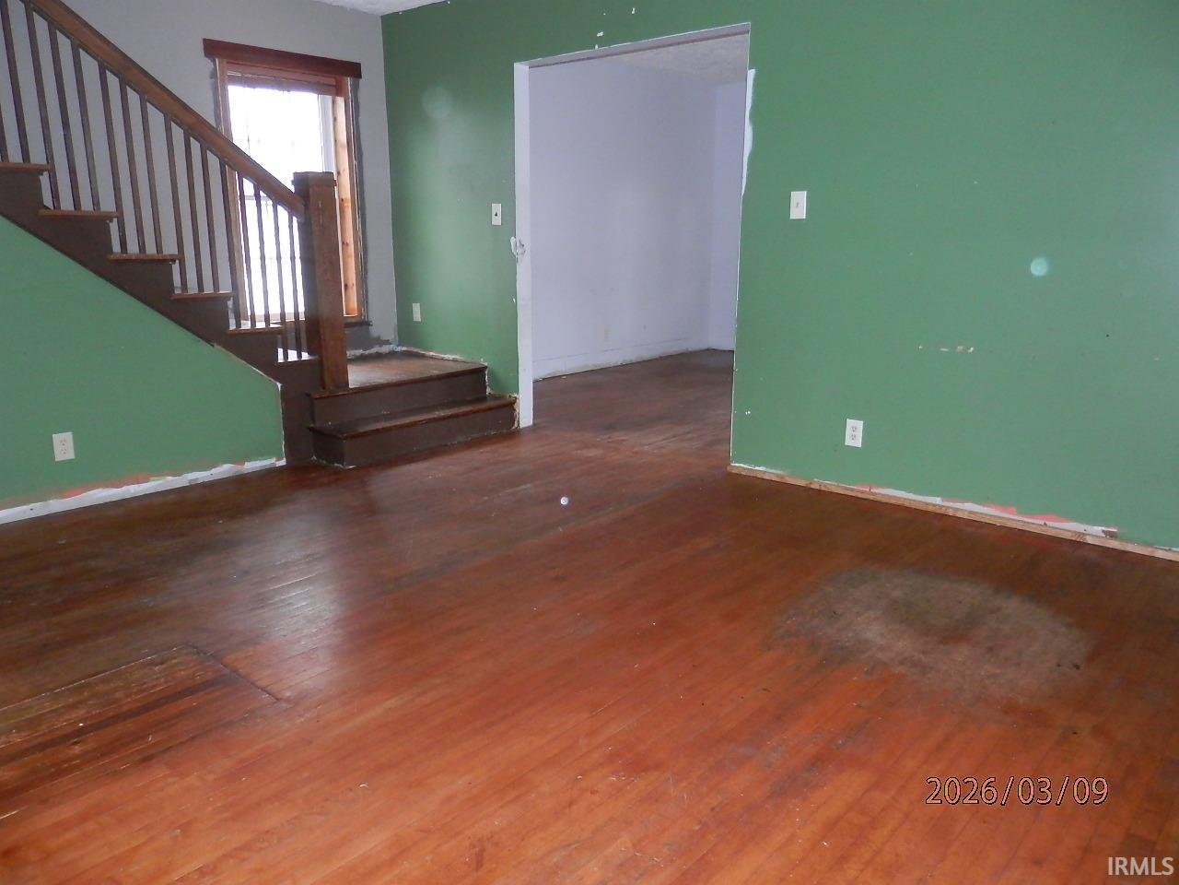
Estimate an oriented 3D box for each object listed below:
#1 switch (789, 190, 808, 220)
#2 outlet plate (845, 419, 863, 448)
[{"bbox_3d":[0.898,-1.020,3.661,0.070,0.114,0.014,11,17,38],"label":"switch"},{"bbox_3d":[1.144,-0.041,3.683,0.070,0.114,0.009,11,17,38],"label":"outlet plate"}]

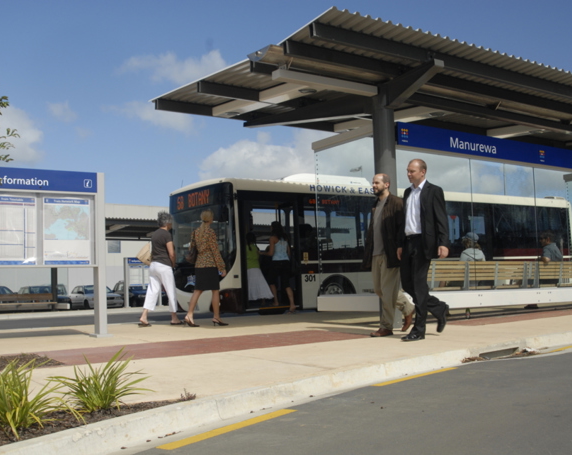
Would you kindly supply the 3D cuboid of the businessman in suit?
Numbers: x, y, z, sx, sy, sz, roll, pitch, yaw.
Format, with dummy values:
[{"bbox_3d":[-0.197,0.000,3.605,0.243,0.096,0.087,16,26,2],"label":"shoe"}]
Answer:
[{"bbox_3d":[1.394,0.220,6.824,0.600,1.790,0.520,2,-7,-38],"label":"businessman in suit"}]

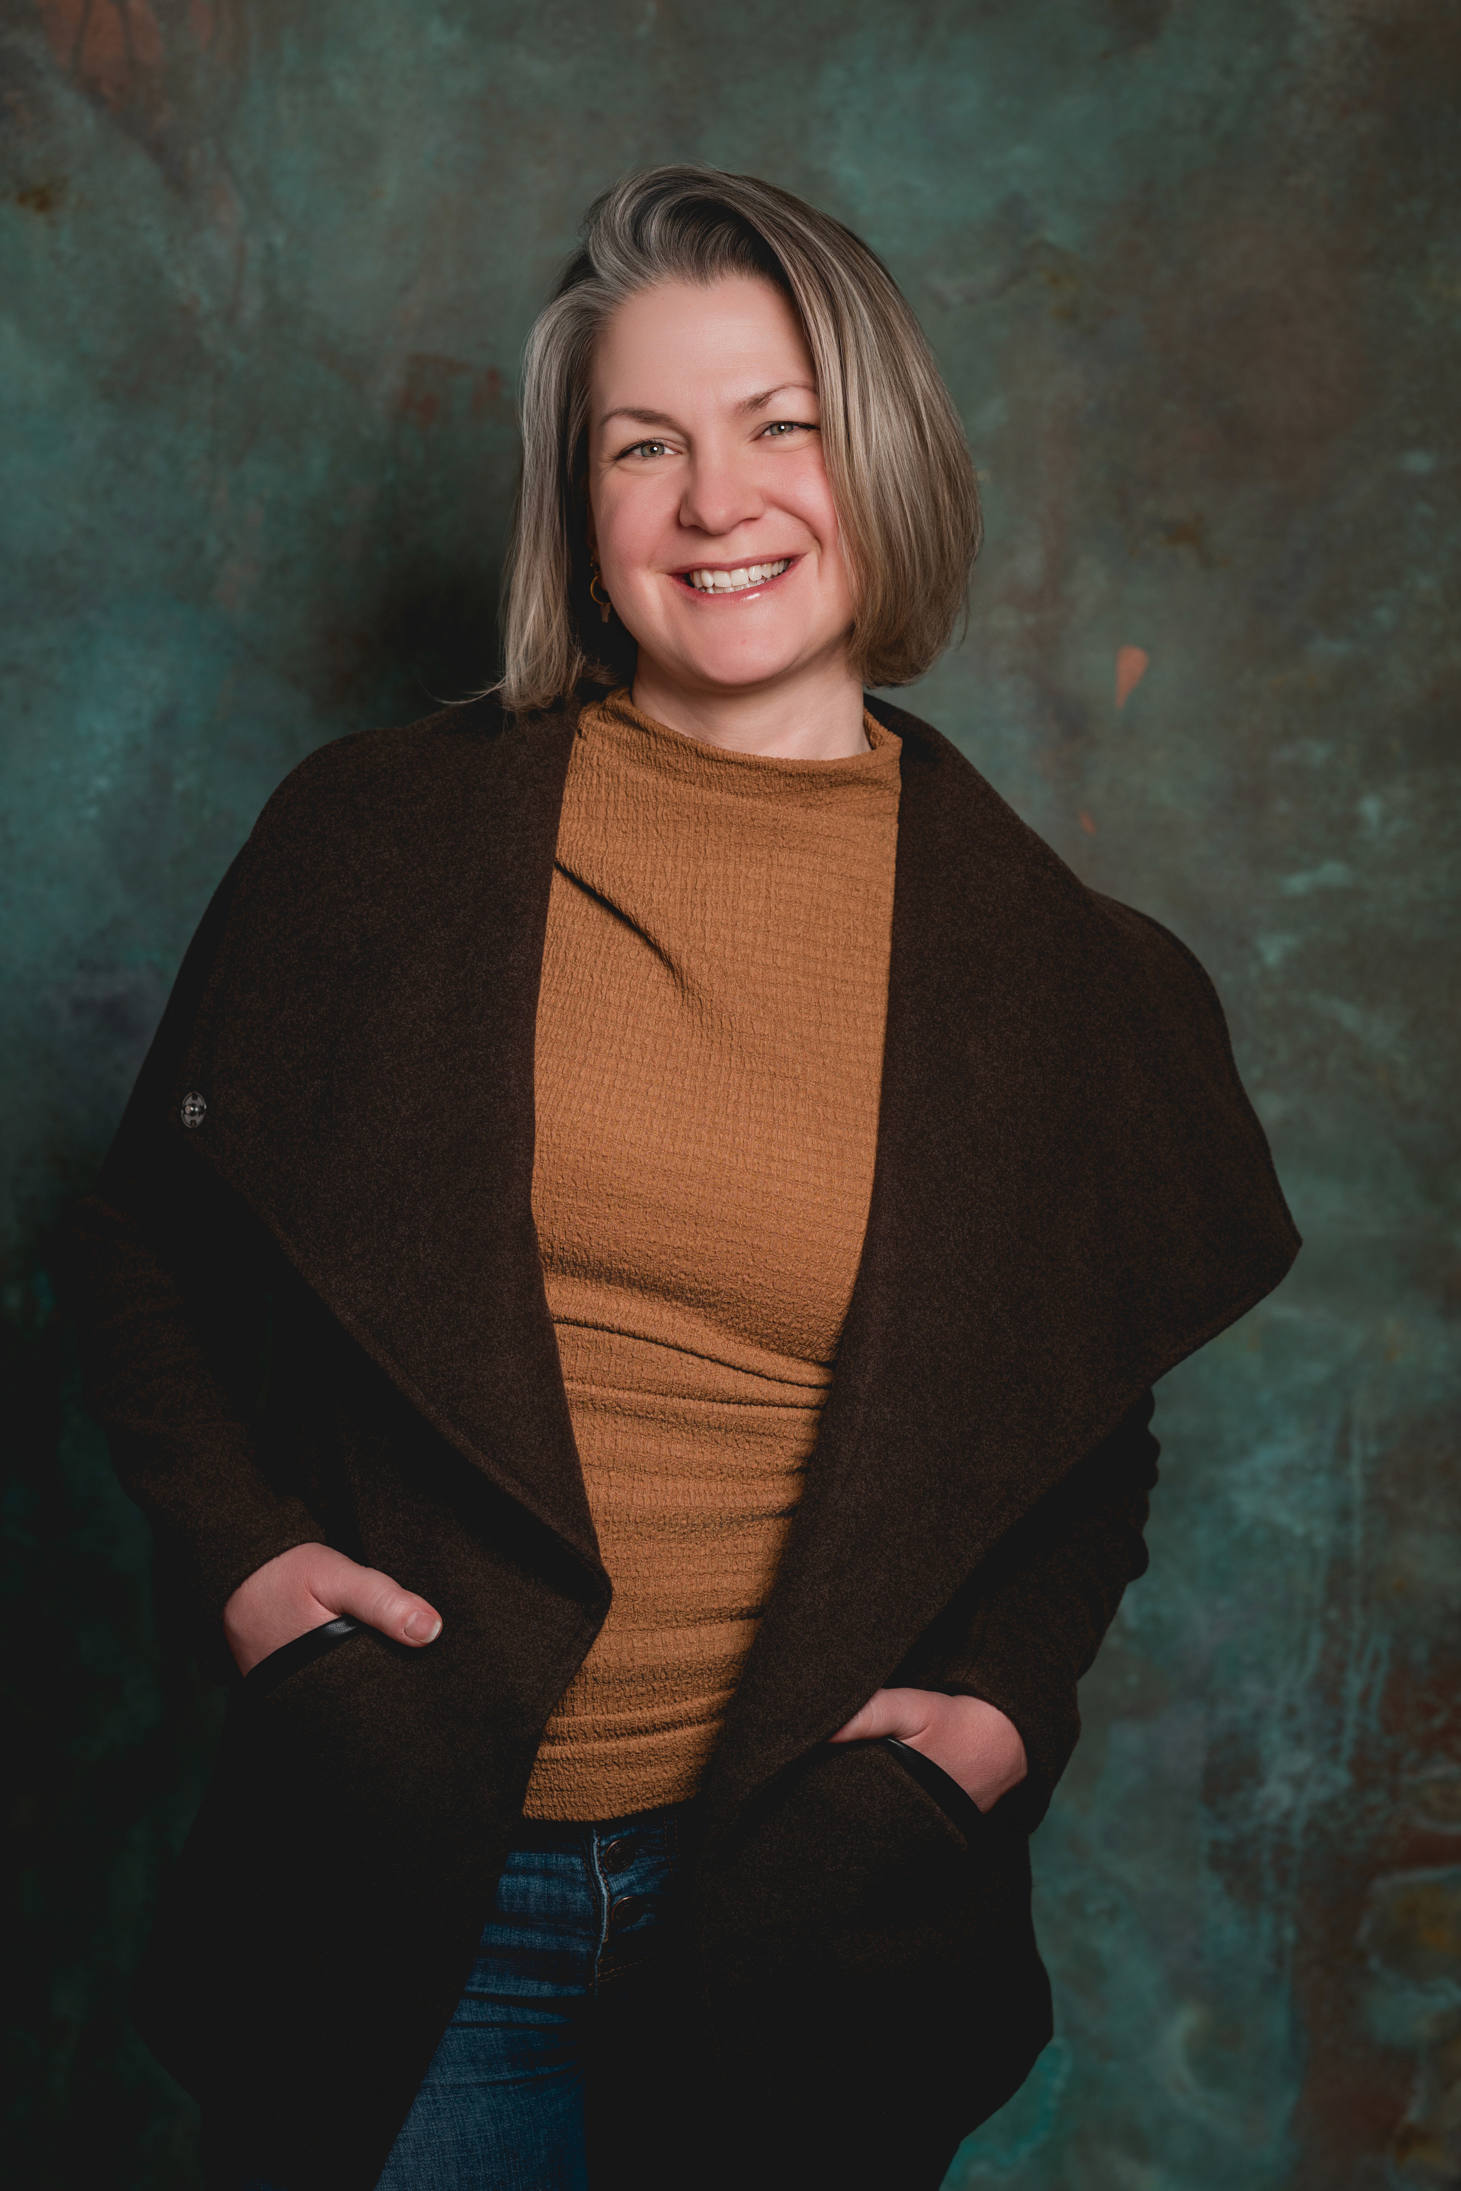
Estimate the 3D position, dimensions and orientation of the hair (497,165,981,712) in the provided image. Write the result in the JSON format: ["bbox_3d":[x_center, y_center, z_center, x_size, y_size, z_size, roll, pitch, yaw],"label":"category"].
[{"bbox_3d":[-0.004,-0.320,2.500,0.240,0.265,0.225,-8,4,8],"label":"hair"}]

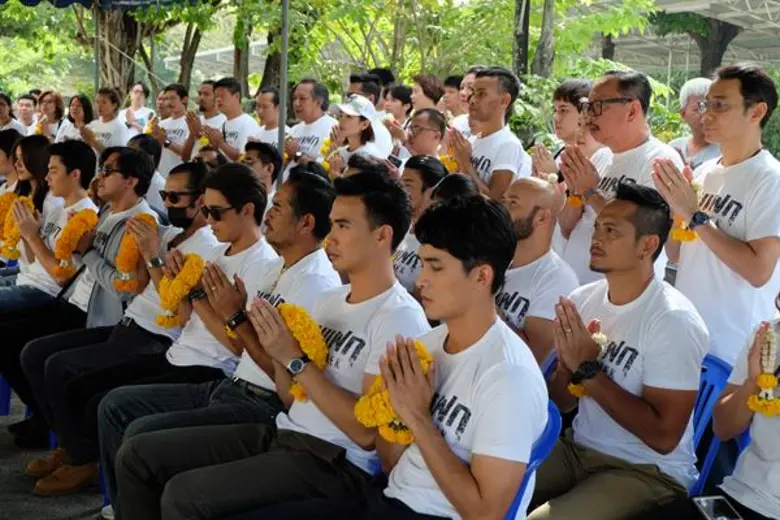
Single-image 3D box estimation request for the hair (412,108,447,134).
[{"bbox_3d":[0.216,-0.758,6.050,0.180,0.150,0.170,-5,11,-37],"label":"hair"}]

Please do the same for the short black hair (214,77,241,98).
[{"bbox_3d":[-1.140,-1.218,7.800,0.200,0.165,0.180,-7,11,-44],"label":"short black hair"}]

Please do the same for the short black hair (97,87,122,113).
[{"bbox_3d":[-2.082,-1.191,8.200,0.170,0.195,0.195,8,11,38],"label":"short black hair"}]

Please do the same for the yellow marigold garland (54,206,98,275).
[{"bbox_3d":[-1.309,-0.073,4.600,0.130,0.280,0.160,-4,9,-30],"label":"yellow marigold garland"}]

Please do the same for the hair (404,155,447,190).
[{"bbox_3d":[0.164,-0.383,4.950,0.210,0.190,0.180,-4,9,-30],"label":"hair"}]

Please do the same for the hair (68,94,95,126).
[{"bbox_3d":[-2.792,-1.362,10.000,0.210,0.280,0.210,6,9,32],"label":"hair"}]

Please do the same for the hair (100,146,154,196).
[{"bbox_3d":[-1.057,-0.356,4.450,0.215,0.205,0.180,-4,10,-31],"label":"hair"}]

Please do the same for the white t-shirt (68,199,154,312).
[{"bbox_3d":[-1.105,-0.018,4.400,0.320,0.500,0.430,-5,10,-34],"label":"white t-shirt"}]

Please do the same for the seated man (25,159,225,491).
[{"bbox_3d":[-0.967,0.231,4.157,0.850,1.240,0.520,-1,8,-30],"label":"seated man"}]

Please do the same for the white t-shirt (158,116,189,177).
[{"bbox_3d":[-1.623,-0.772,8.400,0.290,0.650,0.460,-6,10,-39],"label":"white t-shirt"}]

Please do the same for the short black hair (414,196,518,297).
[{"bbox_3d":[0.155,-0.027,2.311,0.225,0.200,0.180,-1,8,-30],"label":"short black hair"}]

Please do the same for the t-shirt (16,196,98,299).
[{"bbox_3d":[-1.449,-0.047,4.950,0.320,0.530,0.450,-4,9,-32],"label":"t-shirt"}]

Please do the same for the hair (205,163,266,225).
[{"bbox_3d":[-0.482,-0.208,3.450,0.210,0.205,0.180,-6,11,-39],"label":"hair"}]

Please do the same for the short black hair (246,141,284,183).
[{"bbox_3d":[-0.692,-0.539,6.062,0.210,0.210,0.180,-1,8,-30],"label":"short black hair"}]

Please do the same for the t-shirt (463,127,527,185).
[{"bbox_3d":[0.480,-0.292,5.155,0.270,0.620,0.460,-1,8,-30],"label":"t-shirt"}]

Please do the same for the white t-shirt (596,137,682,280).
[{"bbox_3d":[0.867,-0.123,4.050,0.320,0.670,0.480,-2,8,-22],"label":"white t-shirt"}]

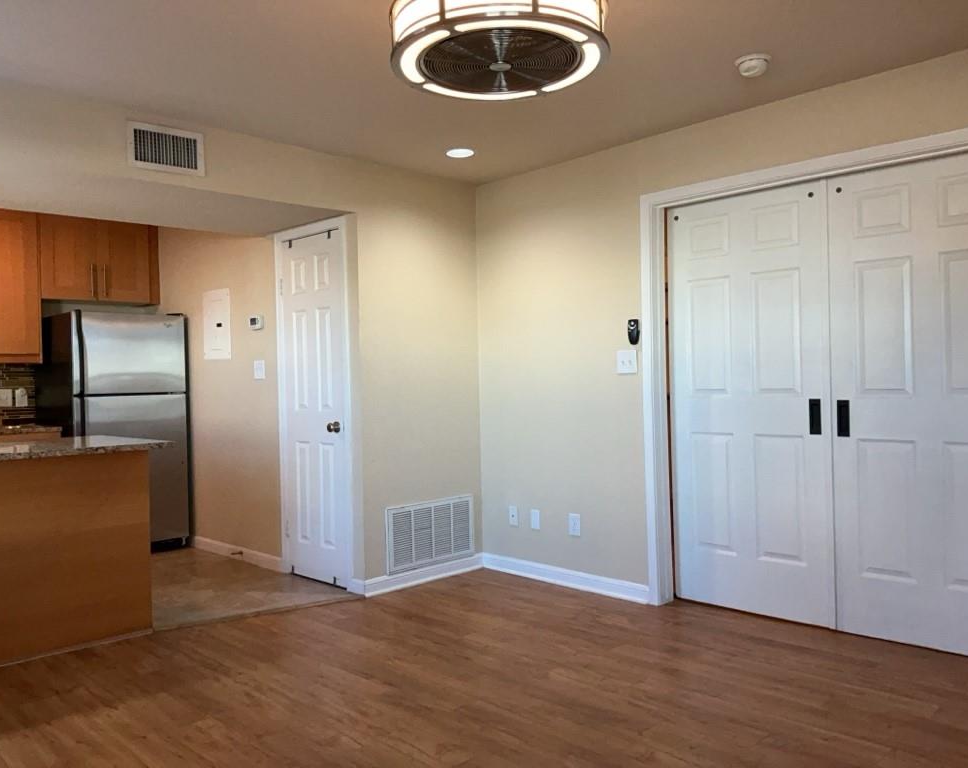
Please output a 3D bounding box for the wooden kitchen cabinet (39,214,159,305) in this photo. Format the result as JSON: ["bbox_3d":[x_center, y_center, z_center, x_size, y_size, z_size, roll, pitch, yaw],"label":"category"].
[{"bbox_3d":[-2.975,-0.915,6.100,0.855,0.593,0.332,-2,1,-44],"label":"wooden kitchen cabinet"}]

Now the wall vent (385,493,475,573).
[{"bbox_3d":[-0.298,0.883,4.733,0.672,0.370,0.020,-2,1,-44],"label":"wall vent"}]

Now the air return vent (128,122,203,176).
[{"bbox_3d":[-1.438,-1.068,3.641,0.355,0.203,0.020,-2,1,-44],"label":"air return vent"}]

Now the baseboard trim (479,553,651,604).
[{"bbox_3d":[0.417,1.101,4.578,0.016,0.089,1.236,-2,1,-44],"label":"baseboard trim"}]

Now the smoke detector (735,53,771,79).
[{"bbox_3d":[1.045,-1.224,3.101,0.139,0.052,0.139,-2,1,-44],"label":"smoke detector"}]

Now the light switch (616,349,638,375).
[{"bbox_3d":[0.750,-0.114,4.194,0.010,0.116,0.124,-2,1,-44],"label":"light switch"}]

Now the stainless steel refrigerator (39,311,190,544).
[{"bbox_3d":[-2.655,0.357,5.769,0.764,1.685,0.805,-2,1,-44],"label":"stainless steel refrigerator"}]

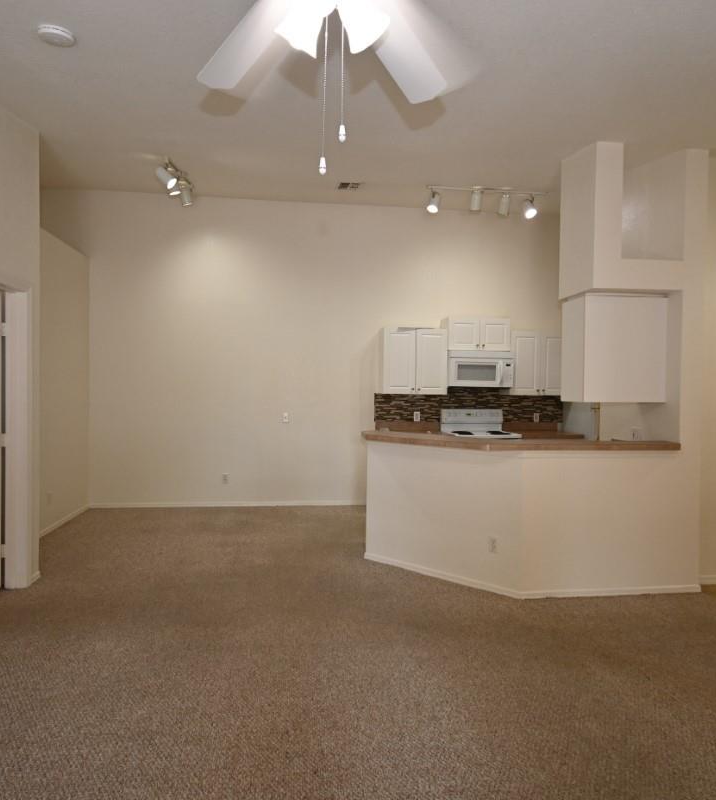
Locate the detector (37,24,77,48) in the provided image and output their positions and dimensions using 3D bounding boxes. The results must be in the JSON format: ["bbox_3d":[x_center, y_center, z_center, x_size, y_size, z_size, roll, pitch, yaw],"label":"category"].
[{"bbox_3d":[-1.319,-1.596,2.196,0.140,0.038,0.140,1,12,-7],"label":"detector"}]

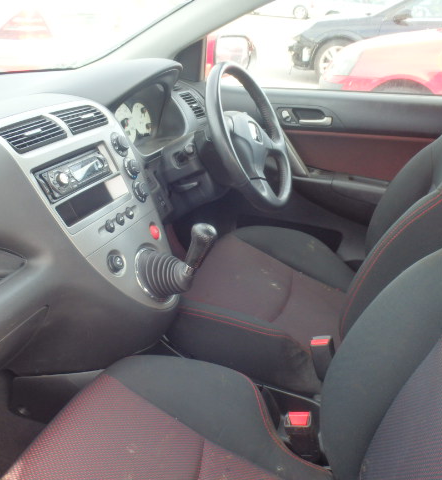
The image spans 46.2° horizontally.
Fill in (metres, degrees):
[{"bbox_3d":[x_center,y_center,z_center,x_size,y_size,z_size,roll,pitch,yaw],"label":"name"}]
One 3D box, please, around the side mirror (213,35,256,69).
[{"bbox_3d":[0.012,-0.595,1.675,0.100,0.140,0.195,16,29,31],"label":"side mirror"}]

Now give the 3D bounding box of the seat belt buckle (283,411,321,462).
[{"bbox_3d":[0.146,0.341,0.869,0.043,0.090,0.029,-10,18,28],"label":"seat belt buckle"}]

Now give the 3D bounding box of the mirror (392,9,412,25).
[{"bbox_3d":[2.412,-2.968,6.900,0.165,0.170,0.220,6,25,12],"label":"mirror"}]

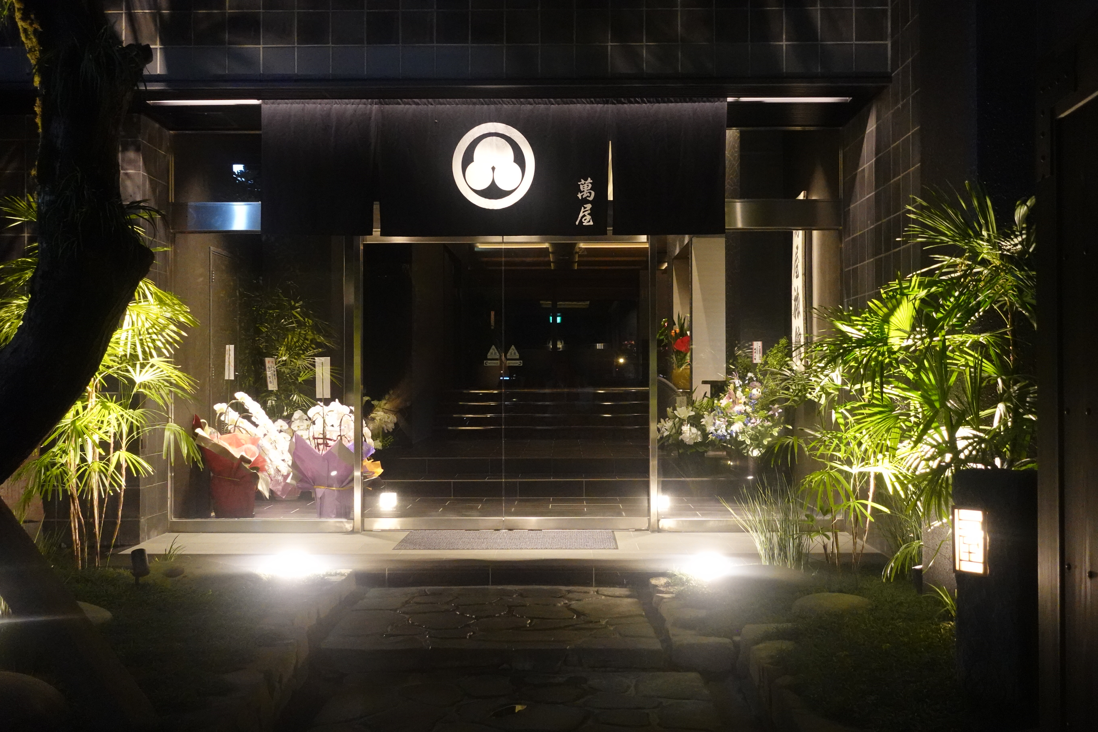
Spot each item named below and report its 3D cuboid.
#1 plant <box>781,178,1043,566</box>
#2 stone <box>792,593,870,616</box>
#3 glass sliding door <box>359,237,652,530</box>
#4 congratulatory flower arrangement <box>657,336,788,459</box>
[{"bbox_3d":[1.956,0.079,6.450,1.500,2.120,1.250,0,-1,0],"label":"plant"},{"bbox_3d":[1.374,1.155,5.800,0.390,0.090,0.320,0,-1,0],"label":"stone"},{"bbox_3d":[-0.309,0.118,8.400,2.050,2.090,0.090,0,-1,0],"label":"glass sliding door"},{"bbox_3d":[1.600,0.315,10.900,1.200,1.120,0.750,0,-1,0],"label":"congratulatory flower arrangement"}]

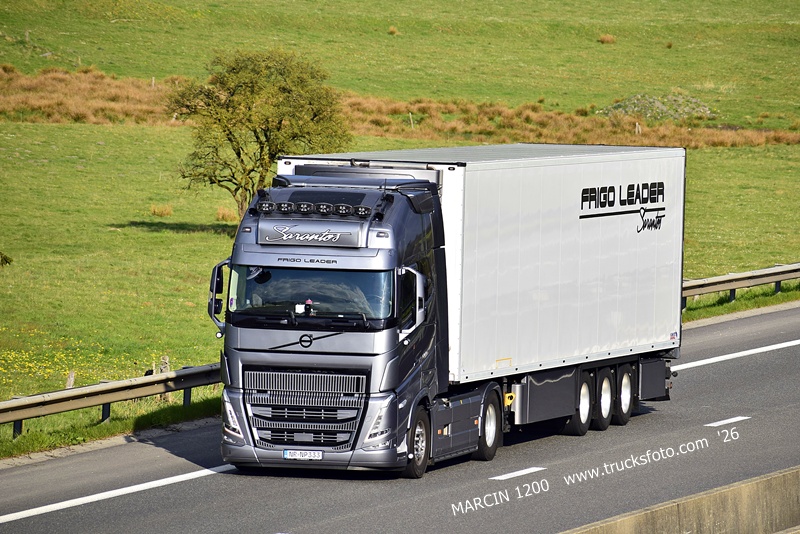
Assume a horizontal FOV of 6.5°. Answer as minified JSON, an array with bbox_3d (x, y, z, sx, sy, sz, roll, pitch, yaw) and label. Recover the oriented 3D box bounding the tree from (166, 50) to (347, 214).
[{"bbox_3d":[-4.044,-3.667,203.000,5.305,5.305,4.987,1,2,0],"label":"tree"}]

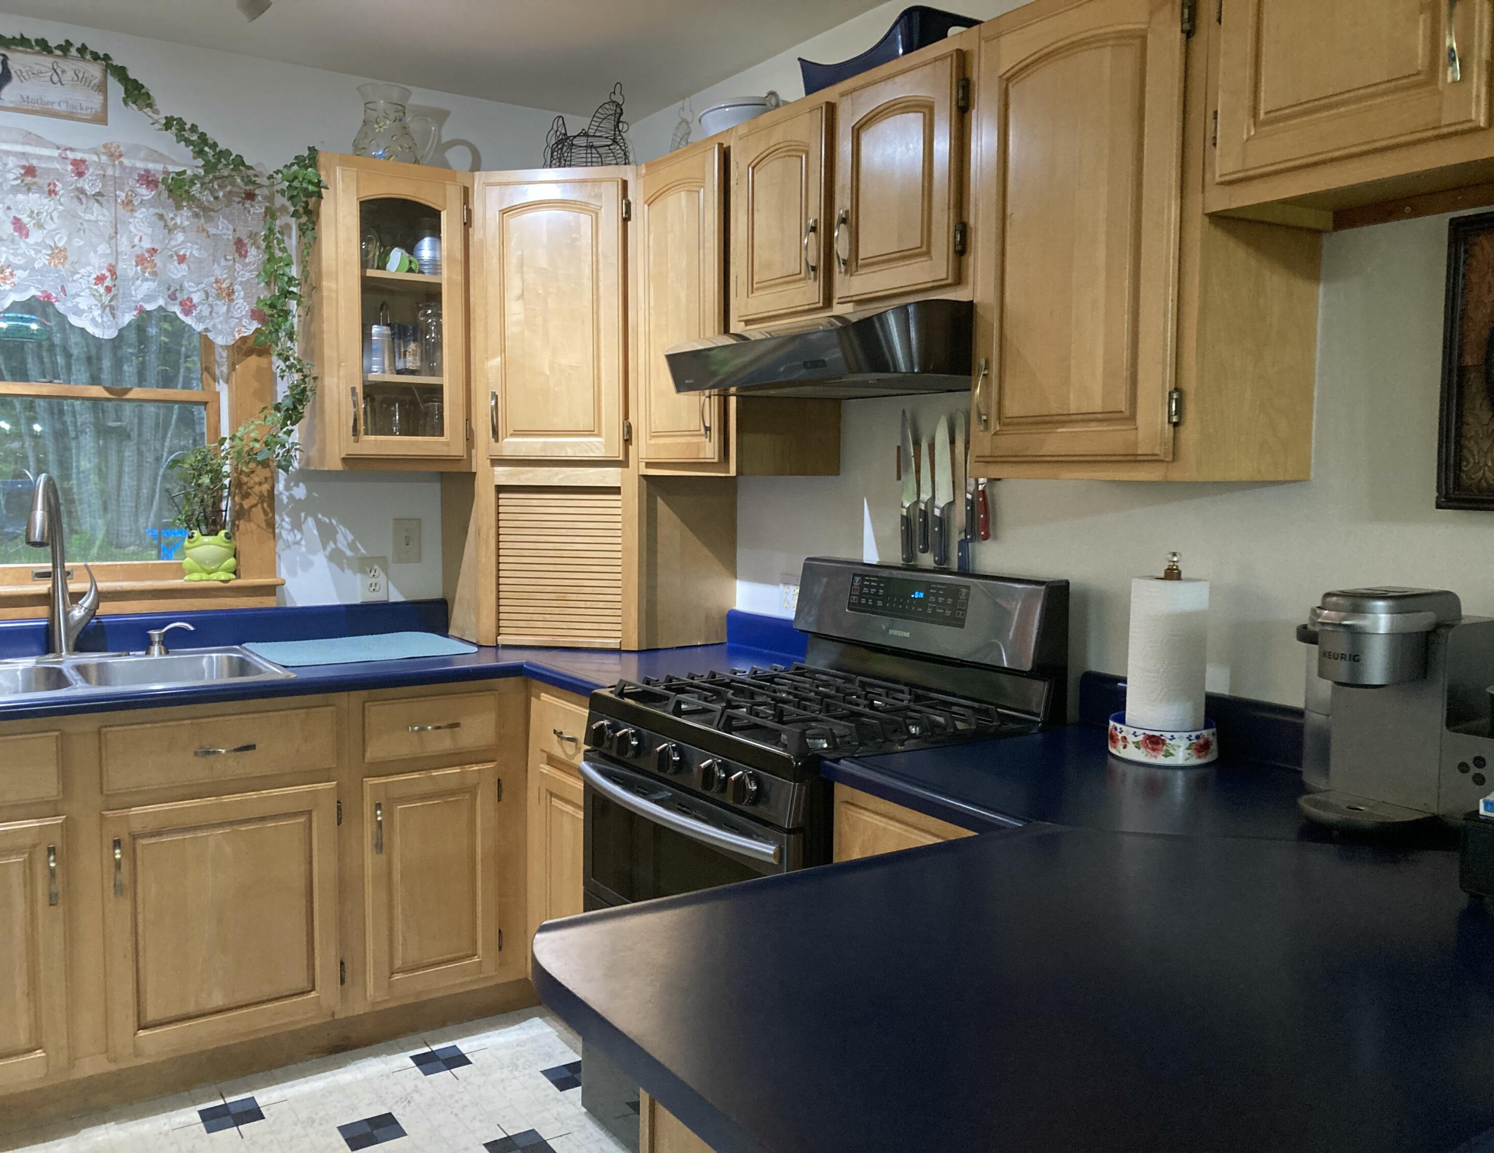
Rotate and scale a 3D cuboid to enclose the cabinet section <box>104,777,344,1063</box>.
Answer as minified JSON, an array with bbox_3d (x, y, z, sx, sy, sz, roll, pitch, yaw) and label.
[{"bbox_3d":[-1.282,0.721,2.936,0.473,0.534,0.560,-3,6,-33],"label":"cabinet section"}]

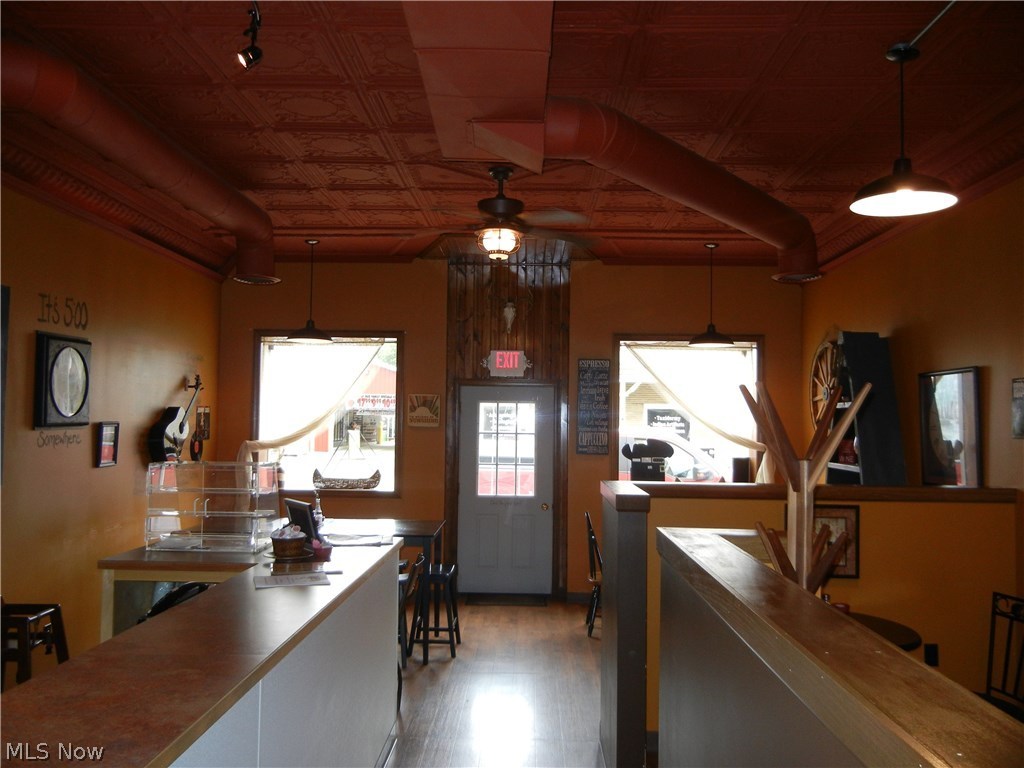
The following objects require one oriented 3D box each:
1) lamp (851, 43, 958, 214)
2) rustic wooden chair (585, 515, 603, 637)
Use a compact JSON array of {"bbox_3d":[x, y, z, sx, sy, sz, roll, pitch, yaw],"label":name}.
[{"bbox_3d":[1.668,-1.100,3.786,0.410,0.675,0.410,1,-3,1],"label":"lamp"},{"bbox_3d":[0.895,1.590,7.539,0.530,1.000,0.460,1,-2,1],"label":"rustic wooden chair"}]

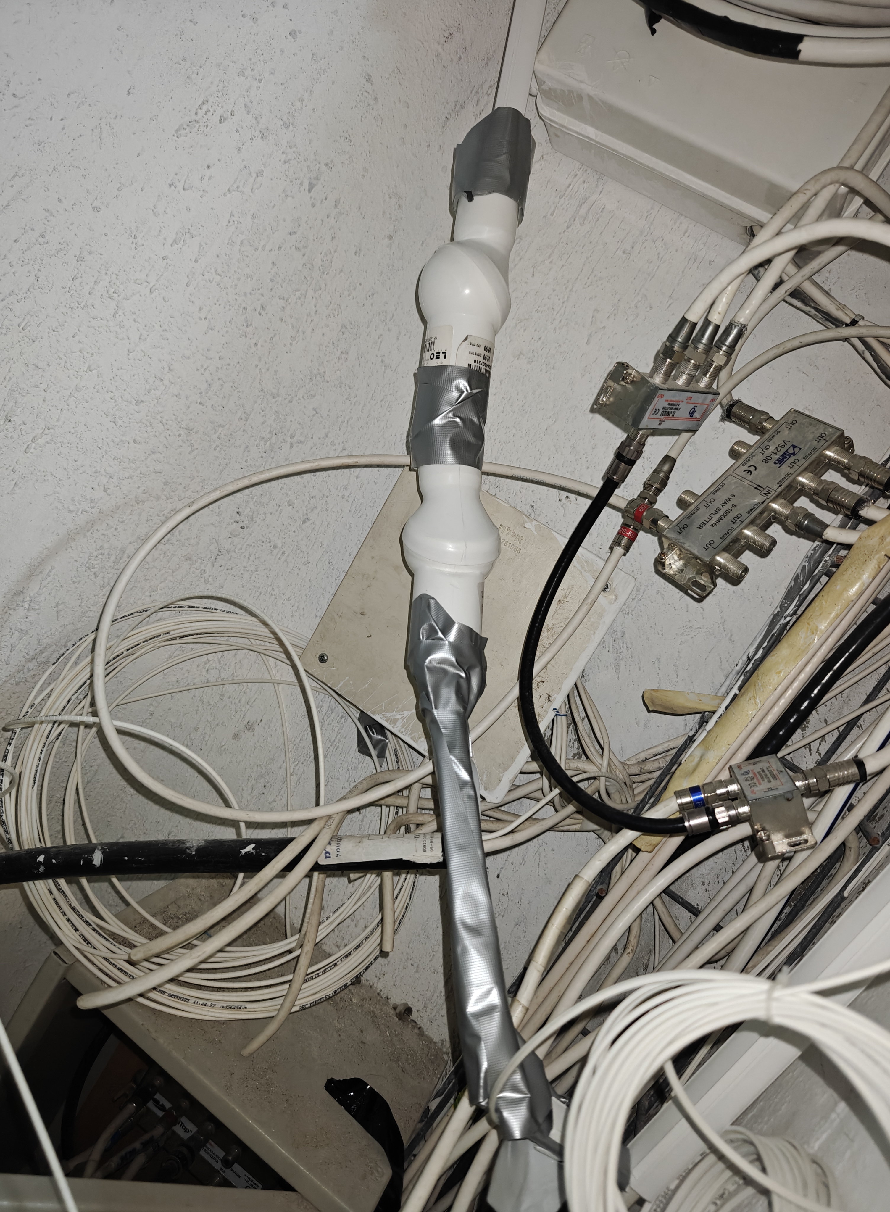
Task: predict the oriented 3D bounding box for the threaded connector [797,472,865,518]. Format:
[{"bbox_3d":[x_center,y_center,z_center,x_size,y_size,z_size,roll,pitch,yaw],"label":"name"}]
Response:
[{"bbox_3d":[0.216,-0.064,0.453,0.012,0.012,0.037,3,30,-50],"label":"threaded connector"}]

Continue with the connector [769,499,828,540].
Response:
[{"bbox_3d":[0.200,-0.050,0.456,0.035,0.012,0.012,39,20,34],"label":"connector"}]

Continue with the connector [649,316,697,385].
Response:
[{"bbox_3d":[0.117,-0.130,0.410,0.012,0.034,0.012,26,37,7],"label":"connector"}]

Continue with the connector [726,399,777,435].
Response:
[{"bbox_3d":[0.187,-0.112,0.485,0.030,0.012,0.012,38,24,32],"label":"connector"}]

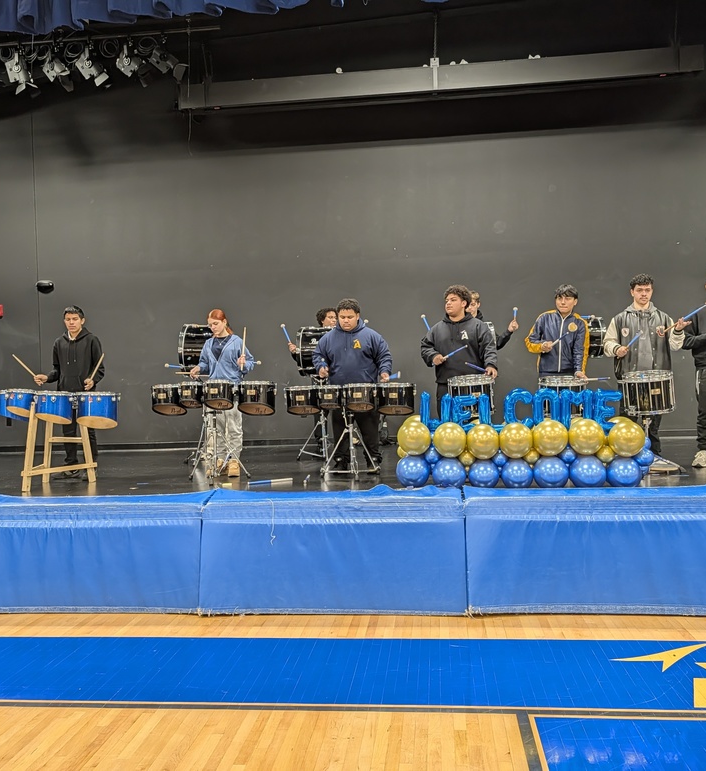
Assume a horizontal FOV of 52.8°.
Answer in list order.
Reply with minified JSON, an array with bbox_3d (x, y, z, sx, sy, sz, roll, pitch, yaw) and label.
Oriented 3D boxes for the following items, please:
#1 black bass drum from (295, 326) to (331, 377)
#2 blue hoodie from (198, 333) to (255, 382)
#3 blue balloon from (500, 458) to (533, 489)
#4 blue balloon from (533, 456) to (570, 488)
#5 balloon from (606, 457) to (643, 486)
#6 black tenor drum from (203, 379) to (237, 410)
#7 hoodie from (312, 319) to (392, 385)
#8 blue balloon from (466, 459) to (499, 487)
[{"bbox_3d":[-0.370,-0.349,7.300,0.420,0.490,0.490,-2,0,7],"label":"black bass drum"},{"bbox_3d":[-1.194,-0.231,6.580,0.520,0.500,0.360,-2,0,9],"label":"blue hoodie"},{"bbox_3d":[1.174,0.626,5.080,0.228,0.220,0.228,-2,0,7],"label":"blue balloon"},{"bbox_3d":[1.482,0.648,5.310,0.255,0.255,0.255,-2,1,7],"label":"blue balloon"},{"bbox_3d":[1.883,0.612,4.930,0.242,0.235,0.242,-2,0,7],"label":"balloon"},{"bbox_3d":[-1.149,0.082,6.120,0.285,0.255,0.285,-2,0,12],"label":"black tenor drum"},{"bbox_3d":[-0.014,-0.301,6.680,0.750,0.660,0.420,-2,1,5],"label":"hoodie"},{"bbox_3d":[0.962,0.655,5.200,0.225,0.230,0.225,-2,0,6],"label":"blue balloon"}]

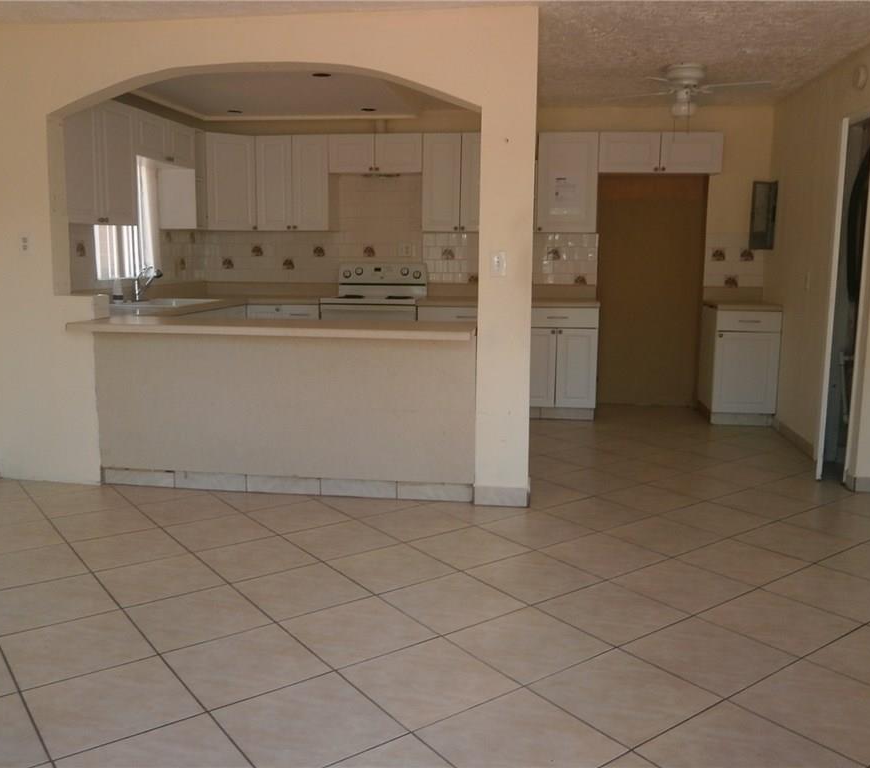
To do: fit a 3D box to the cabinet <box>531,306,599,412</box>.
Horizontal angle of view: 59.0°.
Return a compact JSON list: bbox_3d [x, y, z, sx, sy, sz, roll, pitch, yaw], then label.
[{"bbox_3d":[0.969,-0.233,6.071,0.584,0.769,0.560,2,9,7],"label":"cabinet"}]

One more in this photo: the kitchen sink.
[{"bbox_3d":[-1.926,-0.508,5.478,0.550,0.195,0.800,2,9,7],"label":"kitchen sink"}]

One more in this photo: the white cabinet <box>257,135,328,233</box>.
[{"bbox_3d":[-1.132,-1.638,6.357,0.606,0.754,0.324,2,9,7],"label":"white cabinet"}]

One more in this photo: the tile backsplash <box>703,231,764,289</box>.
[{"bbox_3d":[2.410,-0.992,6.175,0.460,0.437,0.020,2,9,7],"label":"tile backsplash"}]

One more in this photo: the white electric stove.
[{"bbox_3d":[-0.479,-0.372,6.203,0.759,1.172,0.608,2,9,7],"label":"white electric stove"}]

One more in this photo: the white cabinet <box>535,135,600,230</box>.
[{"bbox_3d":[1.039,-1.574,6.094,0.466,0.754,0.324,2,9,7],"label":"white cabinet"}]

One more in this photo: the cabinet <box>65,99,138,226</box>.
[{"bbox_3d":[-2.153,-1.352,4.661,0.305,0.754,0.799,2,9,7],"label":"cabinet"}]

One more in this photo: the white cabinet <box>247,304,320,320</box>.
[{"bbox_3d":[-1.161,-0.290,6.321,0.589,0.769,0.560,2,9,7],"label":"white cabinet"}]

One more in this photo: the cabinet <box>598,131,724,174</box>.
[{"bbox_3d":[1.723,-1.774,5.976,0.909,0.307,0.324,2,9,7],"label":"cabinet"}]

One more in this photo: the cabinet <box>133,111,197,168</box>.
[{"bbox_3d":[-2.036,-1.716,5.445,0.305,0.297,0.874,2,9,7],"label":"cabinet"}]

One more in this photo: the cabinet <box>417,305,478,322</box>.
[{"bbox_3d":[0.281,-0.227,6.255,0.760,0.895,0.620,2,9,7],"label":"cabinet"}]

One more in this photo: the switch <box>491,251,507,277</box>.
[{"bbox_3d":[0.311,-0.579,3.706,0.074,0.120,0.012,2,9,7],"label":"switch"}]

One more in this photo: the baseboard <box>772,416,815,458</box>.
[{"bbox_3d":[2.436,0.352,5.283,0.014,0.092,0.995,2,9,7],"label":"baseboard"}]

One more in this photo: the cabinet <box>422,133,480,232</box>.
[{"bbox_3d":[0.224,-1.598,6.193,0.610,0.754,0.324,2,9,7],"label":"cabinet"}]

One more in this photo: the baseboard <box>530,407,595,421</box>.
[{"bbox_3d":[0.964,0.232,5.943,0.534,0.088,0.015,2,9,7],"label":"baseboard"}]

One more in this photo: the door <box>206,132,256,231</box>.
[{"bbox_3d":[-1.666,-1.655,6.301,0.424,0.778,0.025,-5,11,-33],"label":"door"}]

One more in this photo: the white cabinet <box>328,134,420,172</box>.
[{"bbox_3d":[-0.453,-1.838,6.239,0.758,0.307,0.324,2,9,7],"label":"white cabinet"}]

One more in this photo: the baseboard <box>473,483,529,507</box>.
[{"bbox_3d":[0.338,0.572,3.890,0.282,0.095,0.017,2,9,7],"label":"baseboard"}]

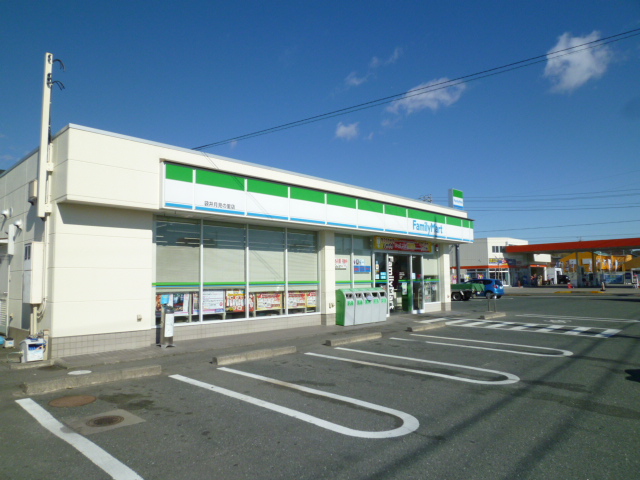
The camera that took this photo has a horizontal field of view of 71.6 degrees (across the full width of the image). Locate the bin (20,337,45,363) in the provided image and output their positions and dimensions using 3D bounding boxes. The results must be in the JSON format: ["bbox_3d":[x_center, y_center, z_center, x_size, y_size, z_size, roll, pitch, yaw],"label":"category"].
[{"bbox_3d":[-4.946,1.892,7.667,0.330,0.390,0.280,-5,-7,44],"label":"bin"}]

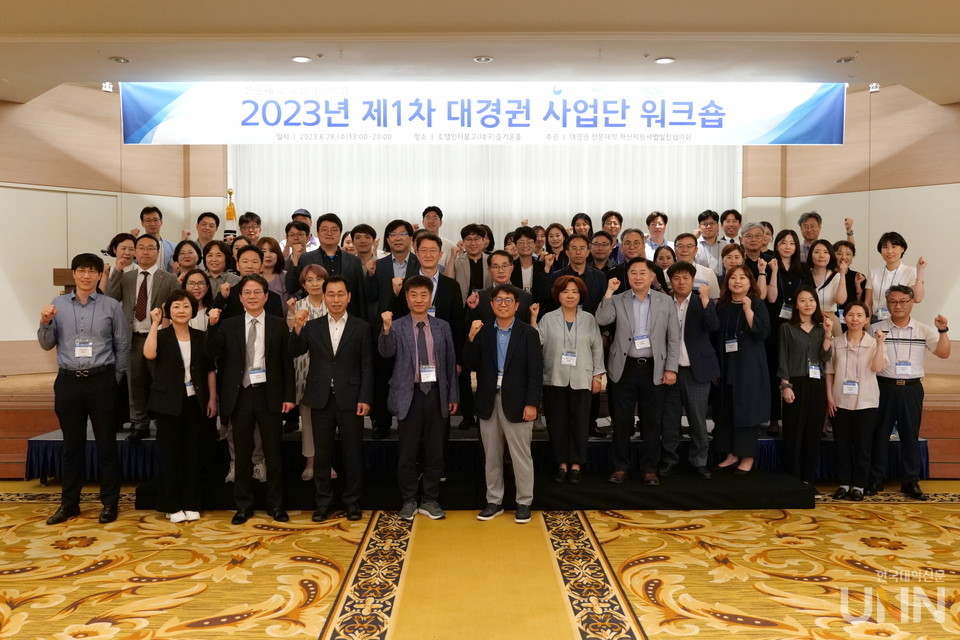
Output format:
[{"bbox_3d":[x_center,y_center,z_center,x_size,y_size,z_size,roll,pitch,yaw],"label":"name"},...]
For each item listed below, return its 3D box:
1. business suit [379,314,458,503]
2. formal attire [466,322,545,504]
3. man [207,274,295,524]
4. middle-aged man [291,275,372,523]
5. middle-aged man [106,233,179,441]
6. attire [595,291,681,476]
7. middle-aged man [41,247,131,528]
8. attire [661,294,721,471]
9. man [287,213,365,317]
[{"bbox_3d":[-0.433,0.634,5.439,0.563,1.346,0.360,0,3,0],"label":"business suit"},{"bbox_3d":[0.164,0.649,5.394,0.530,1.321,0.370,0,3,5],"label":"formal attire"},{"bbox_3d":[-1.625,0.547,5.474,0.580,1.735,0.430,0,2,-10],"label":"man"},{"bbox_3d":[-1.054,0.546,5.523,0.570,1.733,0.420,0,2,-5],"label":"middle-aged man"},{"bbox_3d":[-2.885,0.124,6.607,0.570,1.711,0.420,0,2,-8],"label":"middle-aged man"},{"bbox_3d":[1.231,0.467,5.970,0.650,1.440,0.380,0,2,6],"label":"attire"},{"bbox_3d":[-2.790,0.473,5.471,0.590,1.883,0.430,0,2,-8],"label":"middle-aged man"},{"bbox_3d":[1.674,0.498,6.175,0.500,1.419,0.360,1,2,22],"label":"attire"},{"bbox_3d":[-1.295,0.022,6.610,0.639,1.862,0.420,0,3,-3],"label":"man"}]

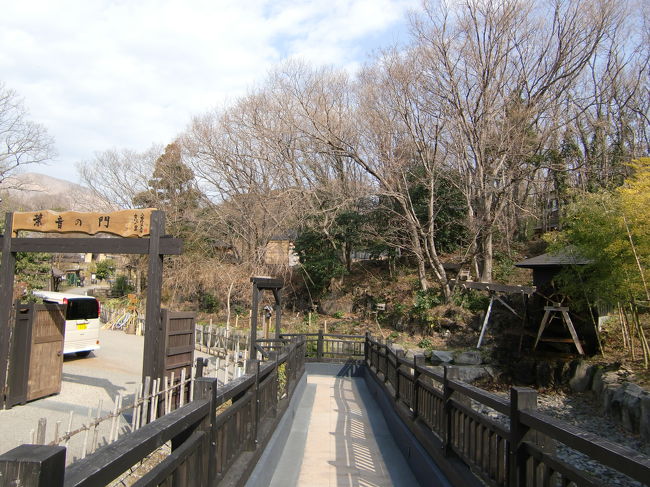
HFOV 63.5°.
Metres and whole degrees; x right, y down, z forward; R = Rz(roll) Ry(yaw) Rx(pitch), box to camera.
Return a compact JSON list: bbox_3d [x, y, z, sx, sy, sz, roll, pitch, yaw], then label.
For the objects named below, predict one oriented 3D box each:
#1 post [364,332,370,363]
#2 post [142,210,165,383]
[{"bbox_3d":[1.060,2.557,13.021,0.130,0.760,0.130,1,-5,1],"label":"post"},{"bbox_3d":[-2.743,1.120,8.425,0.175,3.330,0.175,0,-6,14],"label":"post"}]

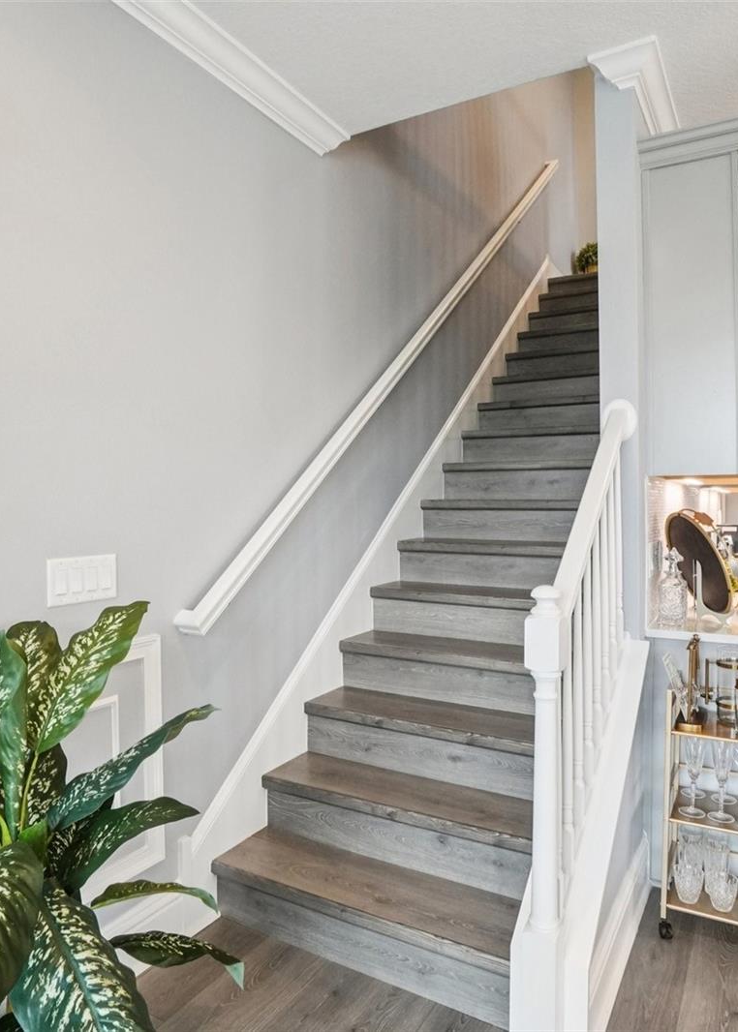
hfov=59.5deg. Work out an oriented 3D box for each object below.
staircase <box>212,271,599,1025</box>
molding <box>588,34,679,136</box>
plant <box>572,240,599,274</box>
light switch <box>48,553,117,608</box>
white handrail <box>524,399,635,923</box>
[{"bbox_3d":[0.921,-0.288,3.450,1.030,3.180,3.860,1,2,31],"label":"staircase"},{"bbox_3d":[0.935,-1.428,2.258,0.210,0.110,0.550,1,2,31],"label":"molding"},{"bbox_3d":[1.872,-2.084,5.309,0.280,0.300,0.280,1,2,31],"label":"plant"},{"bbox_3d":[-0.770,0.171,1.751,0.012,0.121,0.205,1,2,32],"label":"light switch"},{"bbox_3d":[0.620,0.302,1.829,0.110,1.340,0.740,1,2,30],"label":"white handrail"}]

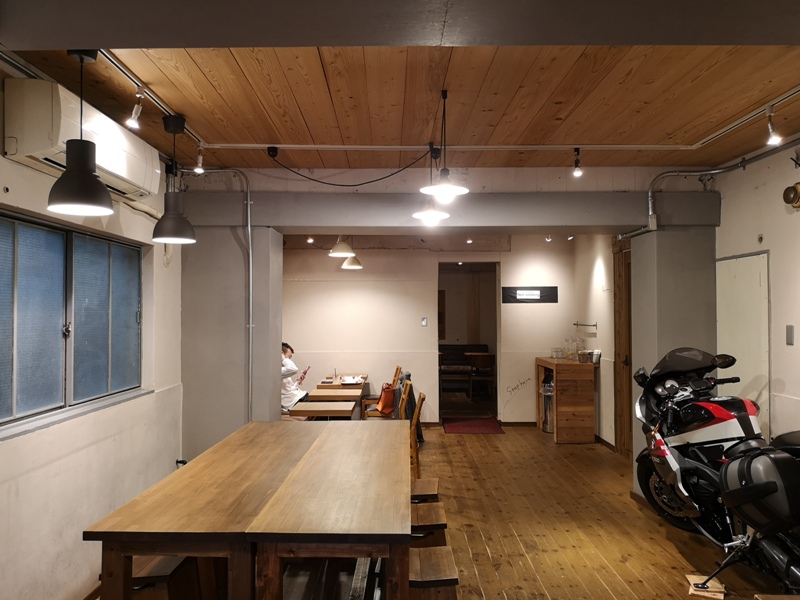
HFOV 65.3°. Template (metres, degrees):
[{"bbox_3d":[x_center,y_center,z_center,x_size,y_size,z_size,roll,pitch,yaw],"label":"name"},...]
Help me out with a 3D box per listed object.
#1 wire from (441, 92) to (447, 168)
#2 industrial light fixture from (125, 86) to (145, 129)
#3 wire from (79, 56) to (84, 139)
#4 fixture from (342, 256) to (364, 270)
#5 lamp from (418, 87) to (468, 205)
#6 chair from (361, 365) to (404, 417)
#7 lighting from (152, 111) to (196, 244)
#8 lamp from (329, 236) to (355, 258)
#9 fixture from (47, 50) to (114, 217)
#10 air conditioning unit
[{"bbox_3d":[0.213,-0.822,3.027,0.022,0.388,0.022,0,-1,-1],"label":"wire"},{"bbox_3d":[-1.239,-0.902,2.918,0.078,0.185,0.060,0,-1,-1],"label":"industrial light fixture"},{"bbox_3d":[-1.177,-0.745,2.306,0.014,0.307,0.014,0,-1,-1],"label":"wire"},{"bbox_3d":[-0.562,-0.439,7.302,0.245,0.180,0.245,0,-1,-1],"label":"fixture"},{"bbox_3d":[0.212,-0.740,3.027,0.238,0.548,0.238,0,-1,-1],"label":"lamp"},{"bbox_3d":[-0.216,1.224,7.573,0.470,0.800,0.420,0,-1,-1],"label":"chair"},{"bbox_3d":[-1.192,-0.642,3.297,0.220,0.666,0.220,0,-1,-1],"label":"lighting"},{"bbox_3d":[-0.535,-0.484,5.753,0.245,0.200,0.245,0,-1,-1],"label":"lamp"},{"bbox_3d":[-1.201,-0.660,2.353,0.220,0.665,0.220,0,-1,-1],"label":"fixture"},{"bbox_3d":[-1.417,-0.683,2.900,0.225,0.300,1.045,0,-1,-1],"label":"air conditioning unit"}]

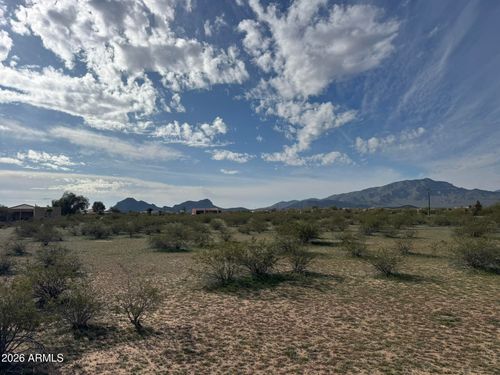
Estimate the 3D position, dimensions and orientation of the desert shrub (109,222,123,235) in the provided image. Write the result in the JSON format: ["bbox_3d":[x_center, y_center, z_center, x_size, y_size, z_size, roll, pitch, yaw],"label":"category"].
[{"bbox_3d":[-10.166,3.093,26.226,1.037,0.888,0.954,-1,-4,0],"label":"desert shrub"}]

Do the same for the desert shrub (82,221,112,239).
[{"bbox_3d":[-10.062,2.721,22.606,1.914,1.134,1.761,-1,-4,0],"label":"desert shrub"}]

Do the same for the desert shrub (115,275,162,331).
[{"bbox_3d":[-1.582,1.624,4.935,0.666,0.761,0.613,-1,-4,0],"label":"desert shrub"}]

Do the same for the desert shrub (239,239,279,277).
[{"bbox_3d":[0.214,1.790,8.939,1.007,0.943,0.927,-1,-4,0],"label":"desert shrub"}]

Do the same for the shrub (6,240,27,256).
[{"bbox_3d":[-8.962,2.338,13.325,0.740,0.560,0.690,0,-4,0],"label":"shrub"}]

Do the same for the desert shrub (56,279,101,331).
[{"bbox_3d":[-2.418,1.671,4.934,0.639,0.683,0.587,-1,-4,0],"label":"desert shrub"}]

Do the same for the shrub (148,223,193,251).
[{"bbox_3d":[-3.537,2.171,15.464,1.900,1.170,1.770,0,-4,0],"label":"shrub"}]

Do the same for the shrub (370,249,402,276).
[{"bbox_3d":[3.641,2.010,9.341,0.890,0.700,0.820,0,-4,0],"label":"shrub"}]

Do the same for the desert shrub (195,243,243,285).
[{"bbox_3d":[-0.733,1.745,8.050,1.088,0.929,1.001,-1,-4,0],"label":"desert shrub"}]

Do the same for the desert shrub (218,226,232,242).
[{"bbox_3d":[-1.349,2.587,19.116,0.750,0.810,0.700,0,-4,0],"label":"desert shrub"}]

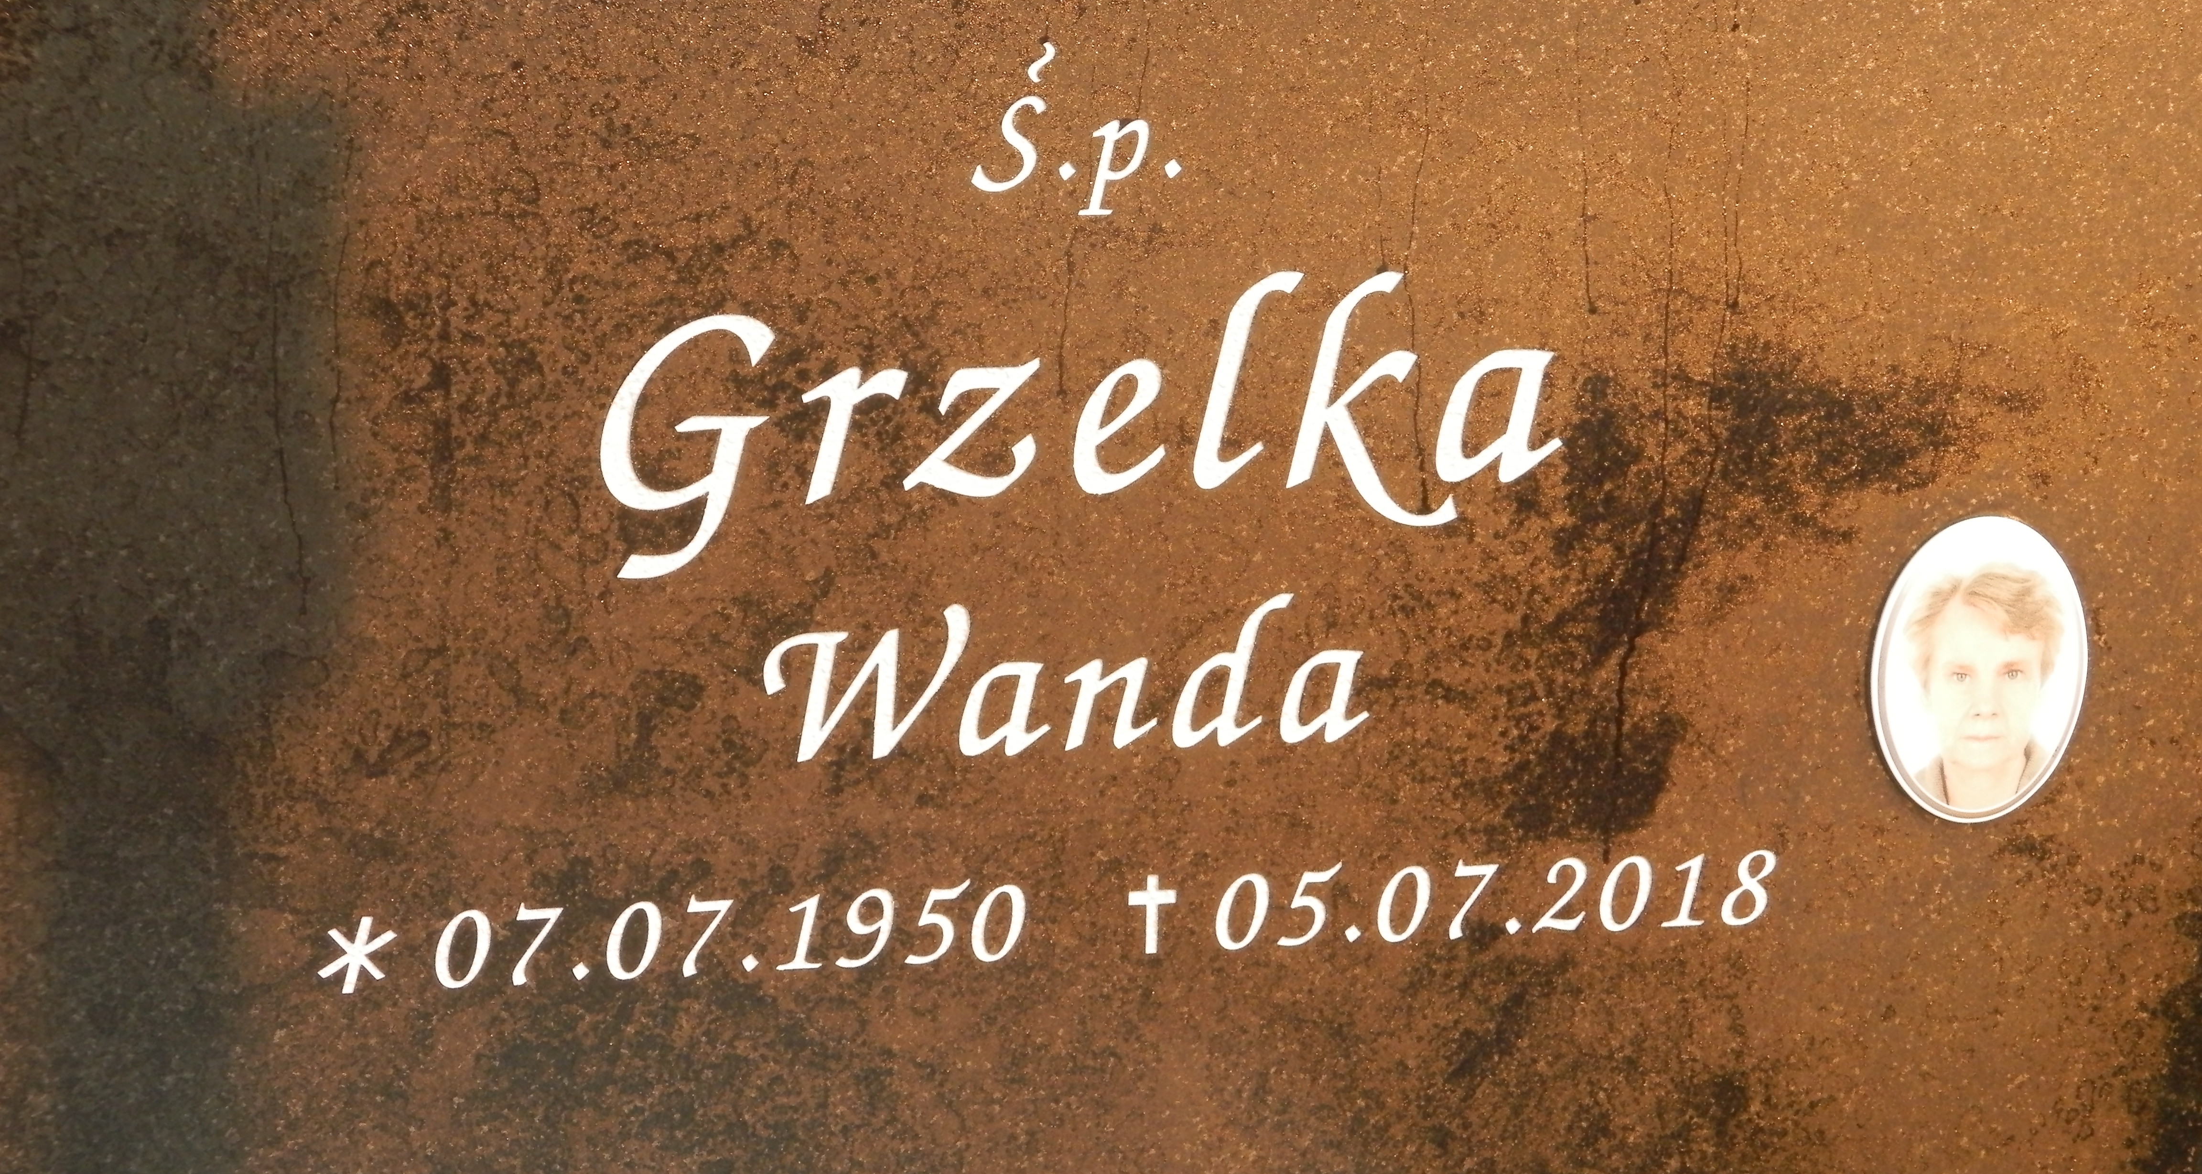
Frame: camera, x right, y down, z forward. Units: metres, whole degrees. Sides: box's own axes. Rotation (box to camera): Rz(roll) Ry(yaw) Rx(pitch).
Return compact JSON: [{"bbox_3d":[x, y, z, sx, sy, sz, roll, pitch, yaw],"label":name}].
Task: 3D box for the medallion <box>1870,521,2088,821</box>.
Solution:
[{"bbox_3d":[0.418,0.040,3.201,0.109,0.149,0.012,-1,12,-13],"label":"medallion"}]

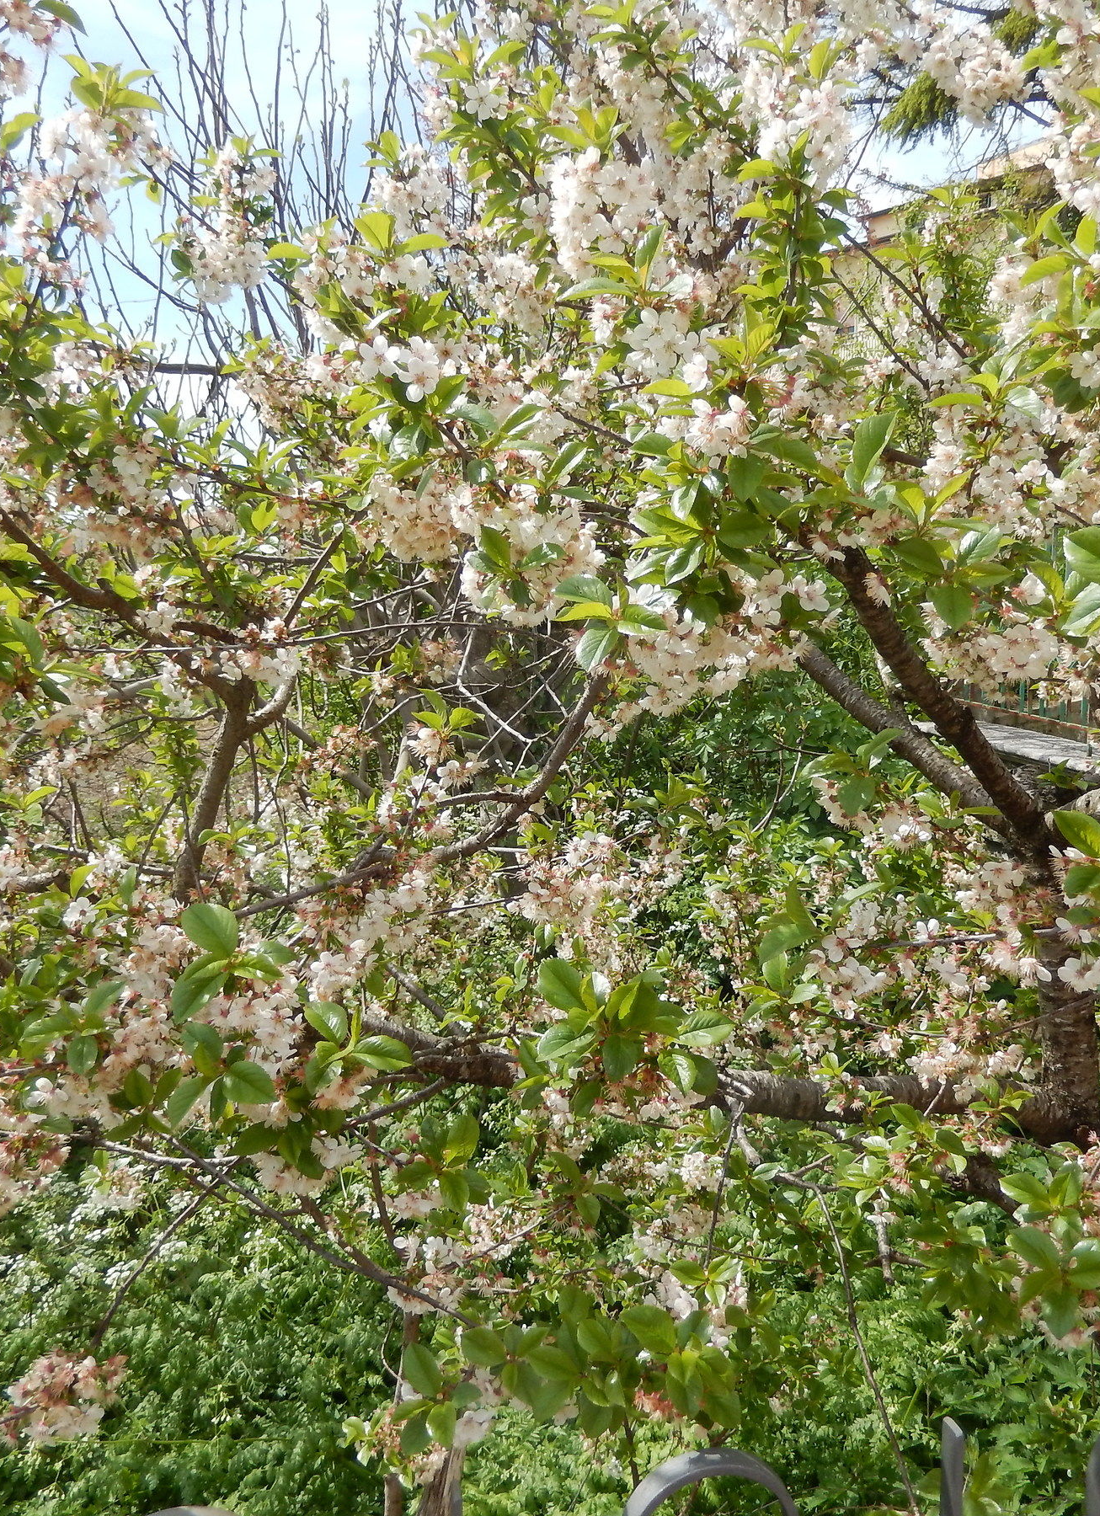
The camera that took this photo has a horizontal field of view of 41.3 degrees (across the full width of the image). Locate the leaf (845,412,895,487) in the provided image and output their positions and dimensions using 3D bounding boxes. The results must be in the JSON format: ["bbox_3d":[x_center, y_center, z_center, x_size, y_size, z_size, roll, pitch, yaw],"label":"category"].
[{"bbox_3d":[0.266,-0.248,1.180,0.025,0.065,0.013,23,26,7],"label":"leaf"}]

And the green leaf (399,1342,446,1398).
[{"bbox_3d":[-0.110,0.532,1.270,0.028,0.054,0.011,-31,3,-16],"label":"green leaf"}]

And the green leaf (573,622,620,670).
[{"bbox_3d":[0.042,-0.092,1.220,0.026,0.050,0.011,38,-25,-1],"label":"green leaf"}]

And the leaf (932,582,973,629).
[{"bbox_3d":[0.328,-0.123,1.180,0.033,0.048,0.011,-1,-37,16],"label":"leaf"}]

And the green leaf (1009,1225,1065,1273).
[{"bbox_3d":[0.425,0.432,1.280,0.059,0.029,0.011,39,-3,5],"label":"green leaf"}]

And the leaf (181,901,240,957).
[{"bbox_3d":[-0.268,0.138,1.150,0.035,0.055,0.011,-47,20,-14],"label":"leaf"}]

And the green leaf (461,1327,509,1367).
[{"bbox_3d":[-0.058,0.519,1.280,0.050,0.032,0.011,37,-21,-15],"label":"green leaf"}]

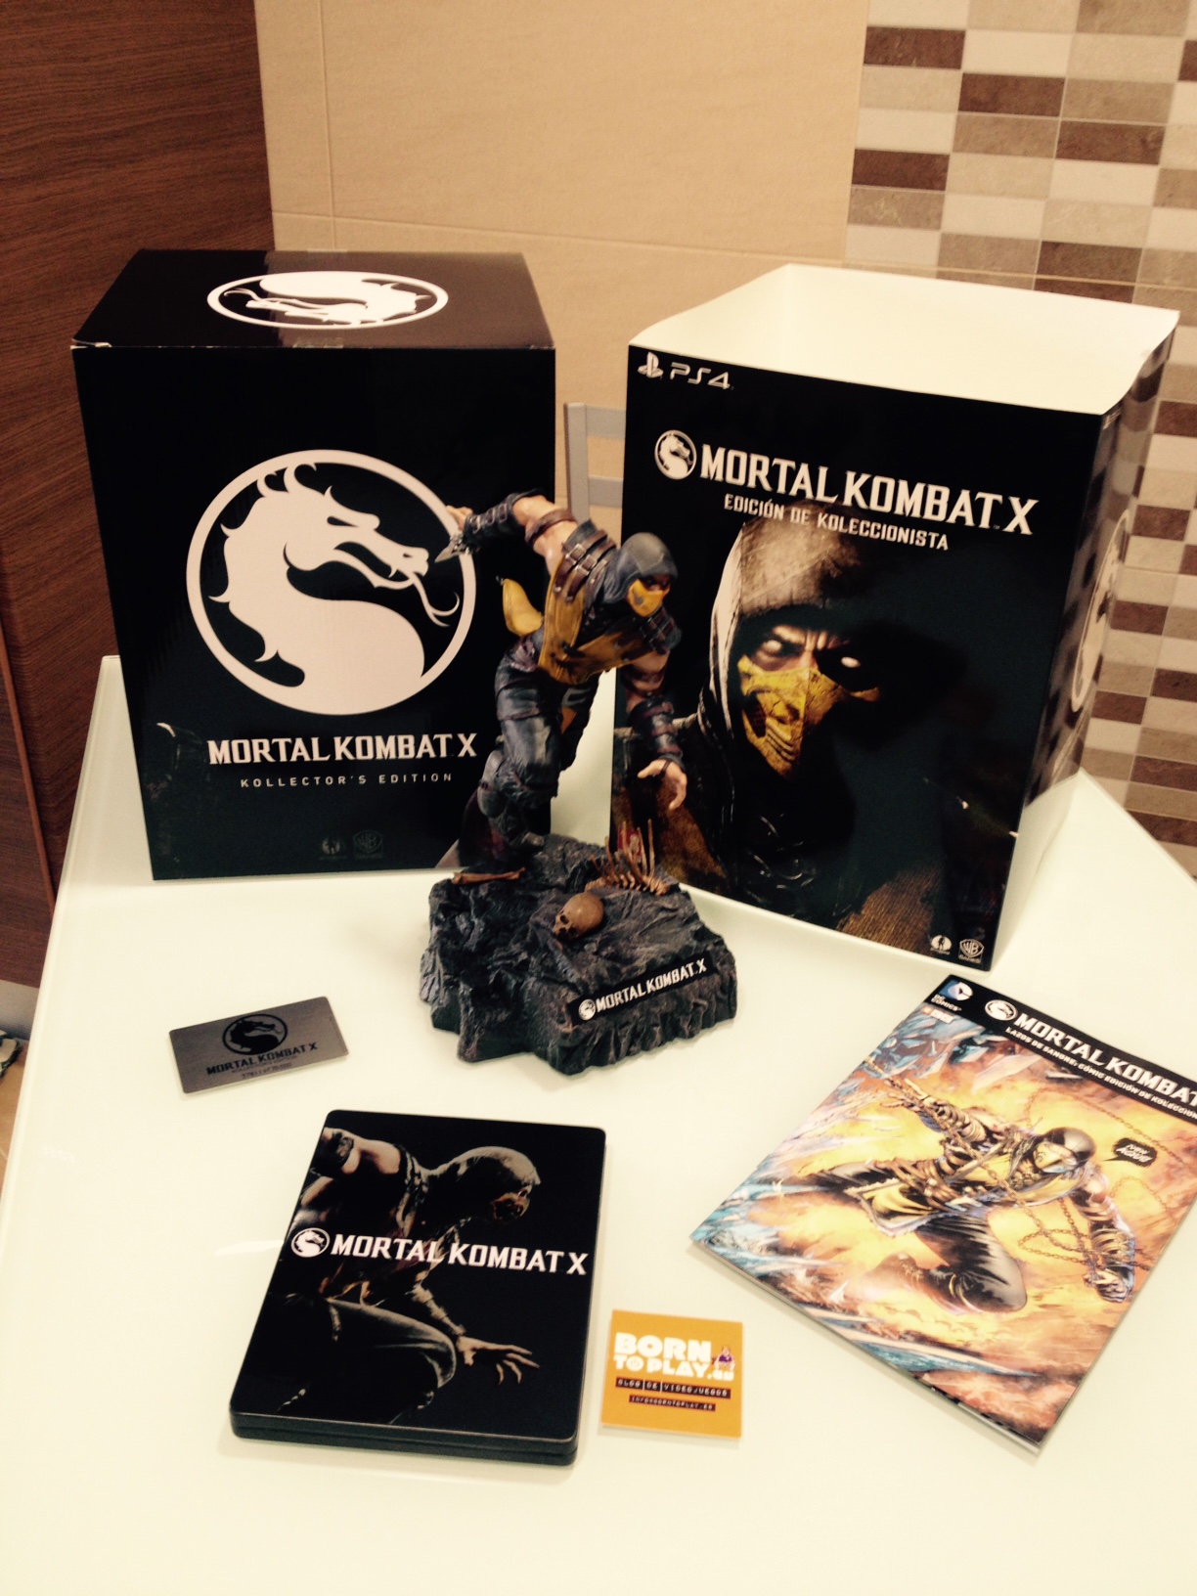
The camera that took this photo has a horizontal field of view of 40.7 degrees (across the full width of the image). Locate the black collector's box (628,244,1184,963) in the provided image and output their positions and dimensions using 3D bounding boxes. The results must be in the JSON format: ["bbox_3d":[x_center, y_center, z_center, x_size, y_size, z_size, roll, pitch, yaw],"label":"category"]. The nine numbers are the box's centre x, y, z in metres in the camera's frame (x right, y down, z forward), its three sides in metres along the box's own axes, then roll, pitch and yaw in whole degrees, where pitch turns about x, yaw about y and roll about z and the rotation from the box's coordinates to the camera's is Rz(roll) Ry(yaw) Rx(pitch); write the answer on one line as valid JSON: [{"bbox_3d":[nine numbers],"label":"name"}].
[{"bbox_3d":[0.170,-0.119,0.960,0.239,0.320,0.224,16,34,22],"label":"black collector's box"}]

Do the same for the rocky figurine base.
[{"bbox_3d":[-0.019,0.080,0.866,0.162,0.065,0.128,-12,34,-22],"label":"rocky figurine base"}]

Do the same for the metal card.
[{"bbox_3d":[-0.177,0.128,0.840,0.085,0.001,0.053,-10,33,-19],"label":"metal card"}]

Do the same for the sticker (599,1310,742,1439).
[{"bbox_3d":[0.032,0.238,0.668,0.056,0.001,0.059,4,31,4],"label":"sticker"}]

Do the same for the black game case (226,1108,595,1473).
[{"bbox_3d":[-0.070,0.205,0.703,0.136,0.015,0.174,4,31,3],"label":"black game case"}]

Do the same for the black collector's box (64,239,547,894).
[{"bbox_3d":[-0.157,-0.147,0.992,0.238,0.318,0.220,-2,31,-6],"label":"black collector's box"}]

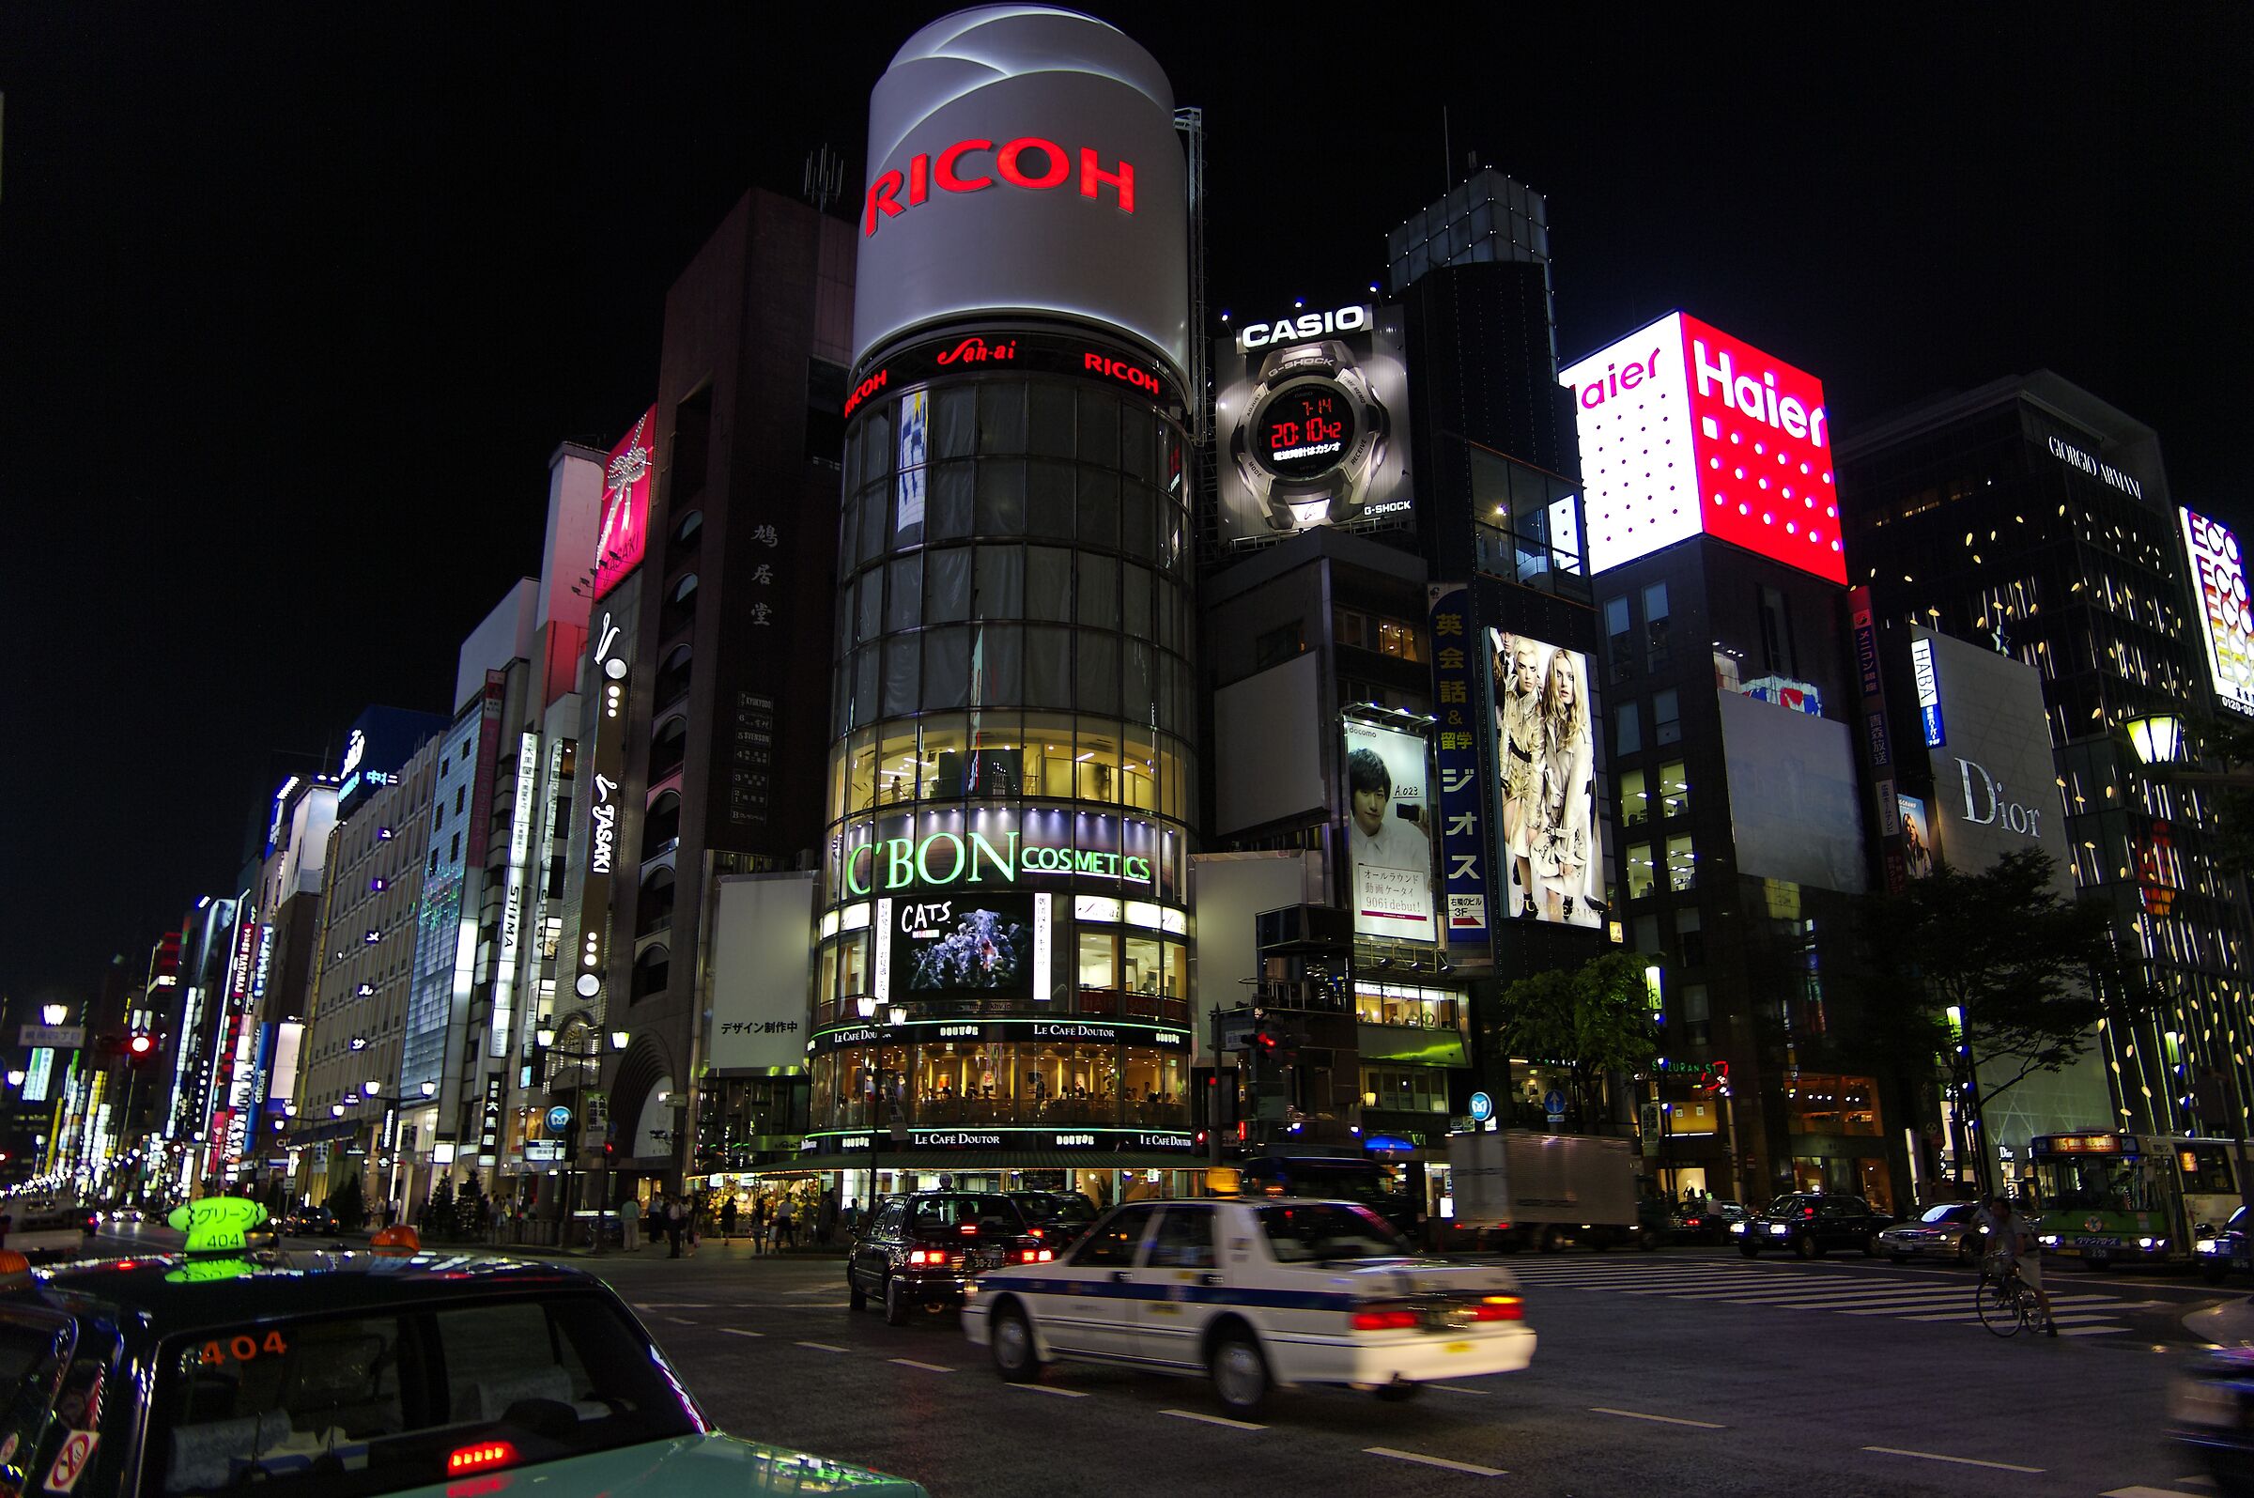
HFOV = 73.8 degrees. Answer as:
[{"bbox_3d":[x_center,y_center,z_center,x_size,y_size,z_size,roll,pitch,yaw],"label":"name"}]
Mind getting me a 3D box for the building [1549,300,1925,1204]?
[{"bbox_3d":[30.429,1.450,78.922,14.500,44.300,12.000,11,-20,-34],"label":"building"}]

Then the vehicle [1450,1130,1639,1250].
[{"bbox_3d":[12.147,12.555,42.678,6.300,3.100,2.100,11,-20,-34],"label":"vehicle"}]

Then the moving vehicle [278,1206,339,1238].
[{"bbox_3d":[-39.014,22.627,71.783,1.700,1.450,4.600,11,-20,-34],"label":"moving vehicle"}]

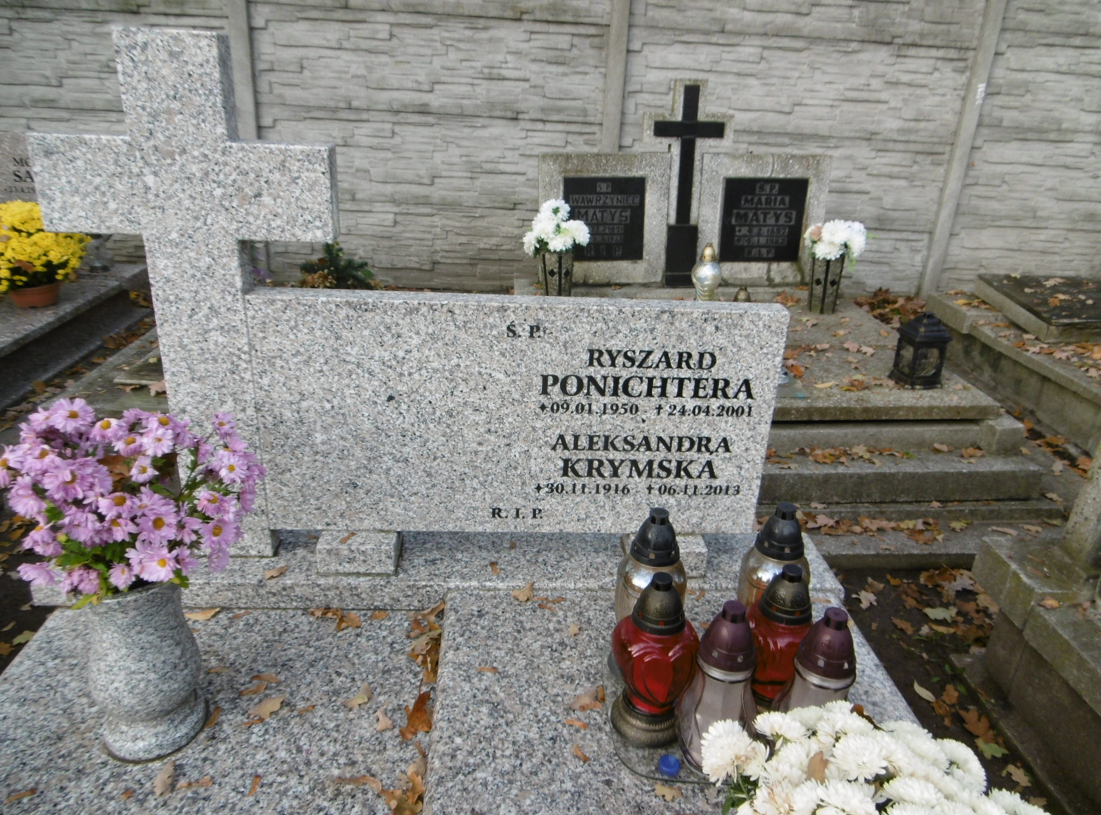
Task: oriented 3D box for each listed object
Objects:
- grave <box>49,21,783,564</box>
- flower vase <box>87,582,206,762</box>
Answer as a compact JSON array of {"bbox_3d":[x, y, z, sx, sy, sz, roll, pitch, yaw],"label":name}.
[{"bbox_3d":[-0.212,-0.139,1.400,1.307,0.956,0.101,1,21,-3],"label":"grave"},{"bbox_3d":[-0.609,0.399,1.155,0.153,0.212,0.153,2,22,-2],"label":"flower vase"}]

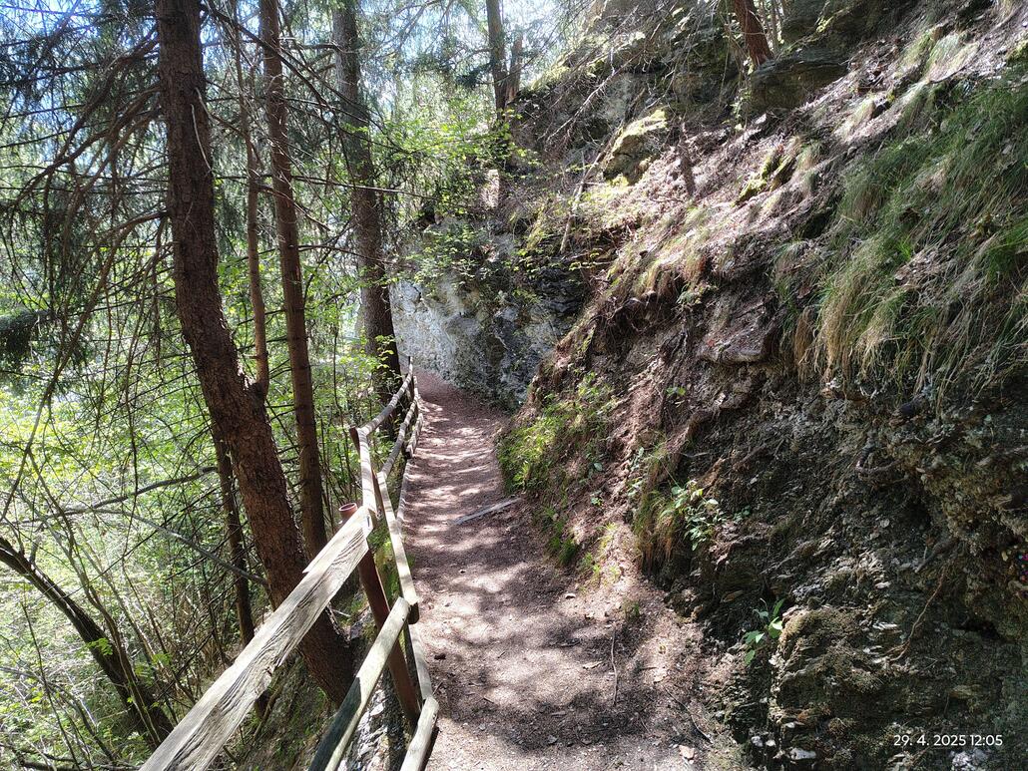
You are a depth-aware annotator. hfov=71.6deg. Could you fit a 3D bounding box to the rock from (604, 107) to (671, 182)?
[{"bbox_3d":[1.940,-3.780,11.200,0.950,0.900,0.850,-1,3,14],"label":"rock"}]

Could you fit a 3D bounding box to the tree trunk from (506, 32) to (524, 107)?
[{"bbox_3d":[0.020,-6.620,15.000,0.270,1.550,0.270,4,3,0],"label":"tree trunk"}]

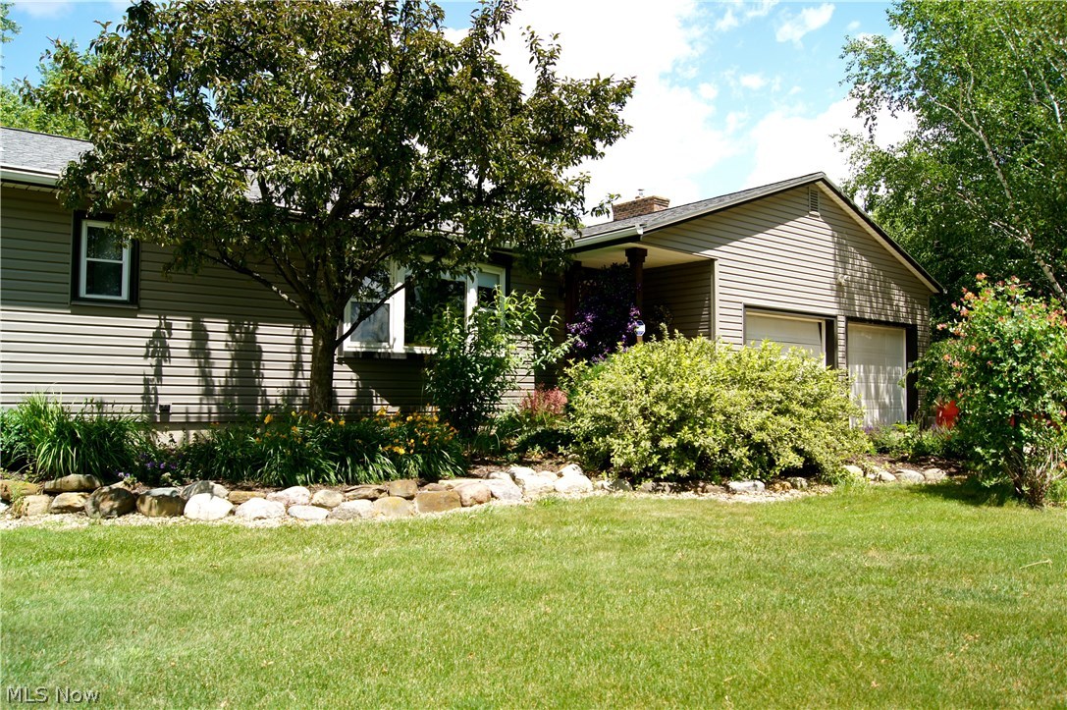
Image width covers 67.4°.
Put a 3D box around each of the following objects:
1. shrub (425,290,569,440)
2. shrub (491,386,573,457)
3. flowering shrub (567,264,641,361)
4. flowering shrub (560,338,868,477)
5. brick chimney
[{"bbox_3d":[-0.527,0.183,11.000,1.950,2.130,1.600,1,-3,-6],"label":"shrub"},{"bbox_3d":[0.000,0.831,10.400,1.050,0.880,0.950,0,-3,0],"label":"shrub"},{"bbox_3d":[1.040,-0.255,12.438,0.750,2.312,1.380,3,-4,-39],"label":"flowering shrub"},{"bbox_3d":[2.306,0.638,10.100,3.600,1.700,2.200,1,-3,-14],"label":"flowering shrub"},{"bbox_3d":[2.690,-3.451,19.989,0.573,1.043,1.413,3,-4,-39],"label":"brick chimney"}]

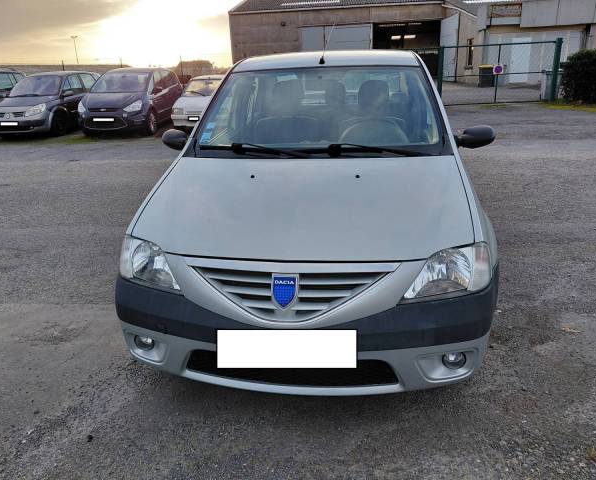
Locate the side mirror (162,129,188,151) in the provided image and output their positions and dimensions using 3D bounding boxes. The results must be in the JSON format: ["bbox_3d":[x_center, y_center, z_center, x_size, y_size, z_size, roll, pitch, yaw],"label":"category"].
[{"bbox_3d":[-0.767,-0.639,2.951,0.215,0.135,0.140,1,20,8],"label":"side mirror"}]

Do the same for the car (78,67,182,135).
[{"bbox_3d":[-4.609,-4.005,13.104,1.904,1.658,4.768,-1,20,1],"label":"car"}]

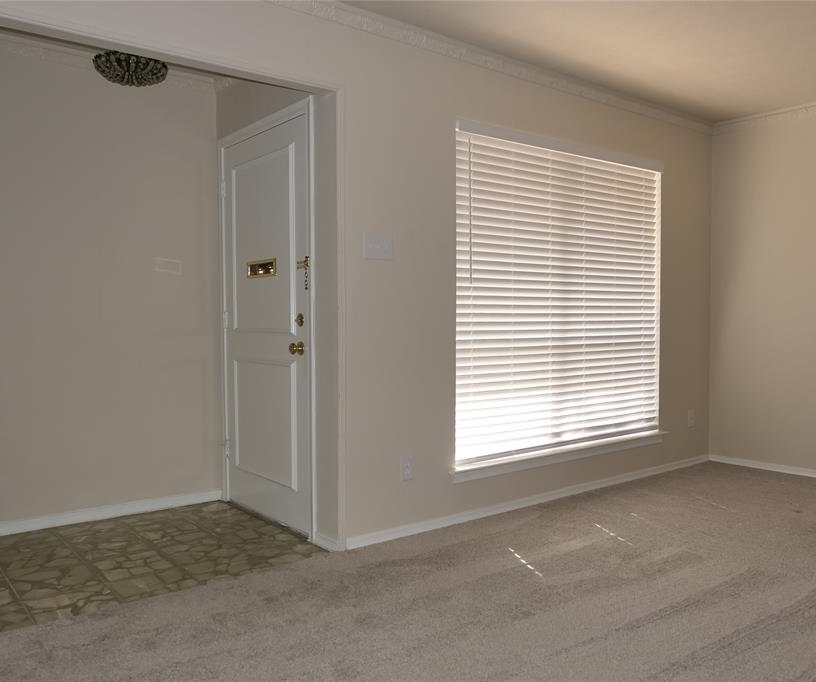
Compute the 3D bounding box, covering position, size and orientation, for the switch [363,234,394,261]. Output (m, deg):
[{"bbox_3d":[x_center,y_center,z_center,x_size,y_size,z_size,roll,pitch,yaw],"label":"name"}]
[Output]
[{"bbox_3d":[-0.131,-0.429,3.104,0.166,0.114,0.020,-2,3,-37],"label":"switch"}]

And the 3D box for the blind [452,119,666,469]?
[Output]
[{"bbox_3d":[0.913,-0.231,3.957,1.755,1.715,0.060,-2,3,-37],"label":"blind"}]

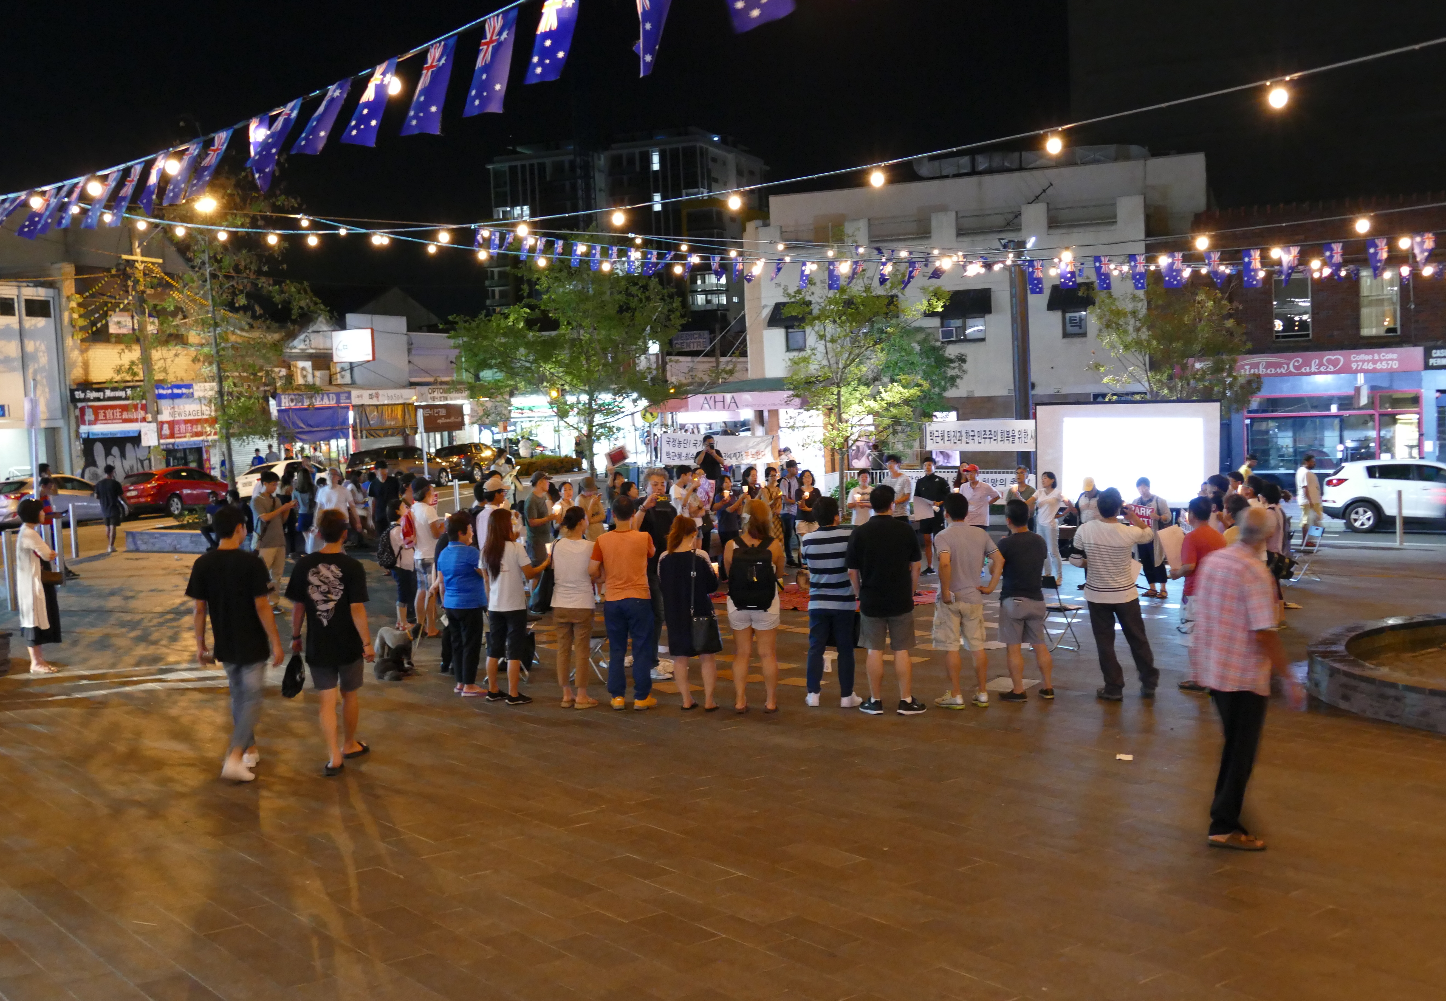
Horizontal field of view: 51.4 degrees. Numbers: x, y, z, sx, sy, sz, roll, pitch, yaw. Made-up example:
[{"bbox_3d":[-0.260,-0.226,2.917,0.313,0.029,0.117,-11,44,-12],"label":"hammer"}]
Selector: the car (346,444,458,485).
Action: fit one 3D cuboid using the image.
[{"bbox_3d":[-12.700,-1.268,59.000,1.830,1.620,4.800,-1,3,23],"label":"car"}]

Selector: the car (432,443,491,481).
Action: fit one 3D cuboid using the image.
[{"bbox_3d":[-10.294,-1.596,63.800,1.870,1.660,4.650,-1,3,25],"label":"car"}]

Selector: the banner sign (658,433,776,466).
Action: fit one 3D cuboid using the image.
[{"bbox_3d":[-0.093,-1.002,29.800,2.250,0.600,0.050,-2,3,2],"label":"banner sign"}]

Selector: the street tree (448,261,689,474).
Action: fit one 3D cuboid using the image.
[{"bbox_3d":[-3.236,-2.339,31.500,4.800,5.200,4.600,-2,3,0],"label":"street tree"}]

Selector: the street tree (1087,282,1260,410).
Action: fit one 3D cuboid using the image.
[{"bbox_3d":[8.412,-1.860,28.000,3.100,4.400,3.100,-2,3,0],"label":"street tree"}]

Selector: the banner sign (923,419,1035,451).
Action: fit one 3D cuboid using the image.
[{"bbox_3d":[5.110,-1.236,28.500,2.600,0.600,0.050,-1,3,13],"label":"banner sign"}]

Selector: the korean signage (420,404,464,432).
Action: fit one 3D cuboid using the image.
[{"bbox_3d":[-11.932,-3.496,63.900,0.080,1.150,3.200,-1,3,24],"label":"korean signage"}]

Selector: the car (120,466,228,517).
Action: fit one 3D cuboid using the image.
[{"bbox_3d":[-17.345,-0.319,48.000,1.820,1.470,4.400,-1,3,18],"label":"car"}]

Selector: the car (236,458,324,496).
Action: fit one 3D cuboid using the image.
[{"bbox_3d":[-15.384,-0.684,53.000,1.800,1.460,4.650,-1,3,20],"label":"car"}]

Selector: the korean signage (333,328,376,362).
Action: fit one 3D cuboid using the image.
[{"bbox_3d":[-14.913,-6.242,60.500,1.950,1.250,0.250,-1,3,22],"label":"korean signage"}]

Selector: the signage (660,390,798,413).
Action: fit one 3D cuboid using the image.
[{"bbox_3d":[0.254,-3.302,50.000,4.600,0.630,0.120,-2,3,3],"label":"signage"}]

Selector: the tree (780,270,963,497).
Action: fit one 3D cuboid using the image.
[{"bbox_3d":[2.844,-2.063,29.000,3.400,4.700,3.300,-2,3,0],"label":"tree"}]

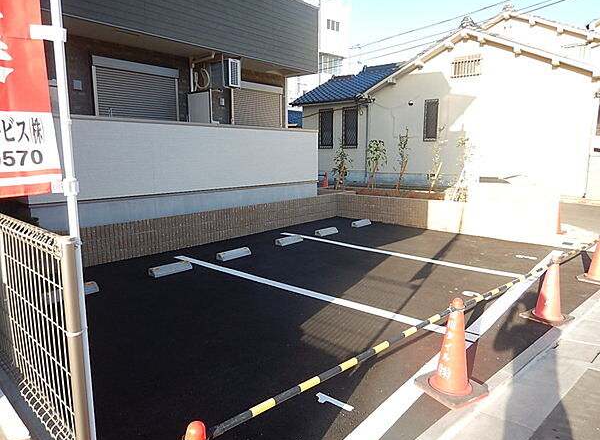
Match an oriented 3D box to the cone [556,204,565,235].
[{"bbox_3d":[5.709,-0.055,9.205,0.392,0.690,0.392,-5,11,-30],"label":"cone"}]

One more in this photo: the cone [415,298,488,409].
[{"bbox_3d":[1.118,0.900,3.013,0.392,0.690,0.392,-5,11,-30],"label":"cone"}]

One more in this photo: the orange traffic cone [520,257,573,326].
[{"bbox_3d":[2.670,0.709,4.419,0.392,0.690,0.392,-5,11,-32],"label":"orange traffic cone"}]

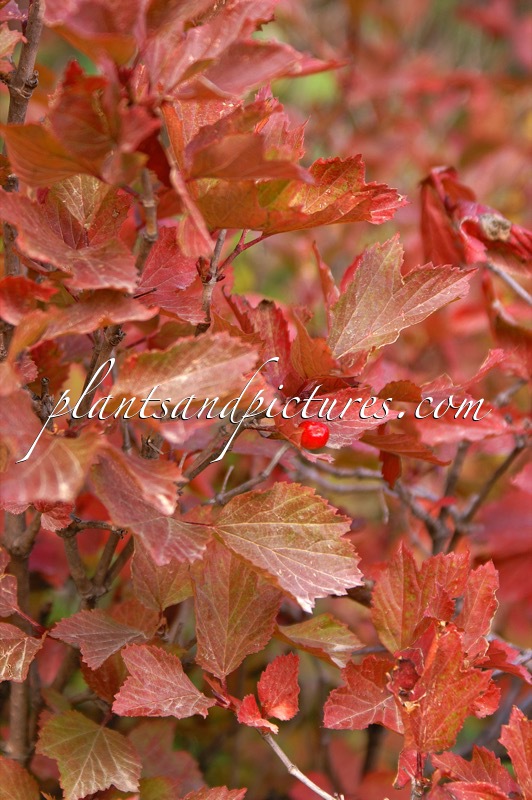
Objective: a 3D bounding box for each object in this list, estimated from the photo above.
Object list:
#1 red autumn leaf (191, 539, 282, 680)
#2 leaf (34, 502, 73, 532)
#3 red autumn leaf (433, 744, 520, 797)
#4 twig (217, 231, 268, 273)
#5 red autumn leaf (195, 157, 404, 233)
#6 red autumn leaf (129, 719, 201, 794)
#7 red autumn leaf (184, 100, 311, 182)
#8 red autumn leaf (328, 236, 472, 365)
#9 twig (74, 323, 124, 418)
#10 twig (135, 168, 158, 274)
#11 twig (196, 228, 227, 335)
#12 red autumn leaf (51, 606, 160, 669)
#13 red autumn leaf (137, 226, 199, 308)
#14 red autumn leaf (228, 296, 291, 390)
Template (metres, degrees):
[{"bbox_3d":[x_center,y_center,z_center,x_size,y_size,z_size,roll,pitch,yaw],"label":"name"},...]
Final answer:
[{"bbox_3d":[-0.012,0.084,0.808,0.037,0.062,0.012,3,-24,1],"label":"red autumn leaf"},{"bbox_3d":[-0.082,0.045,0.770,0.017,0.016,0.010,4,18,-8],"label":"leaf"},{"bbox_3d":[0.077,0.136,0.731,0.031,0.020,0.012,10,30,1],"label":"red autumn leaf"},{"bbox_3d":[-0.009,-0.057,0.770,0.024,0.007,0.005,-41,0,3],"label":"twig"},{"bbox_3d":[0.013,-0.081,0.784,0.080,0.016,0.040,0,31,-6],"label":"red autumn leaf"},{"bbox_3d":[-0.043,0.154,0.864,0.032,0.036,0.010,-10,-30,-6],"label":"red autumn leaf"},{"bbox_3d":[-0.007,-0.091,0.702,0.044,0.028,0.019,8,15,-2],"label":"red autumn leaf"},{"bbox_3d":[0.052,-0.037,0.775,0.059,0.036,0.013,-28,-18,-7],"label":"red autumn leaf"},{"bbox_3d":[-0.070,-0.012,0.820,0.008,0.042,0.008,22,0,0],"label":"twig"},{"bbox_3d":[-0.044,-0.066,0.741,0.007,0.040,0.006,5,6,0],"label":"twig"},{"bbox_3d":[-0.022,-0.047,0.800,0.005,0.043,0.005,11,0,0],"label":"twig"},{"bbox_3d":[-0.063,0.092,0.775,0.043,0.010,0.033,0,37,0],"label":"red autumn leaf"},{"bbox_3d":[-0.037,-0.049,0.751,0.027,0.033,0.013,-2,19,-5],"label":"red autumn leaf"},{"bbox_3d":[-0.003,-0.023,0.800,0.025,0.038,0.022,0,10,0],"label":"red autumn leaf"}]

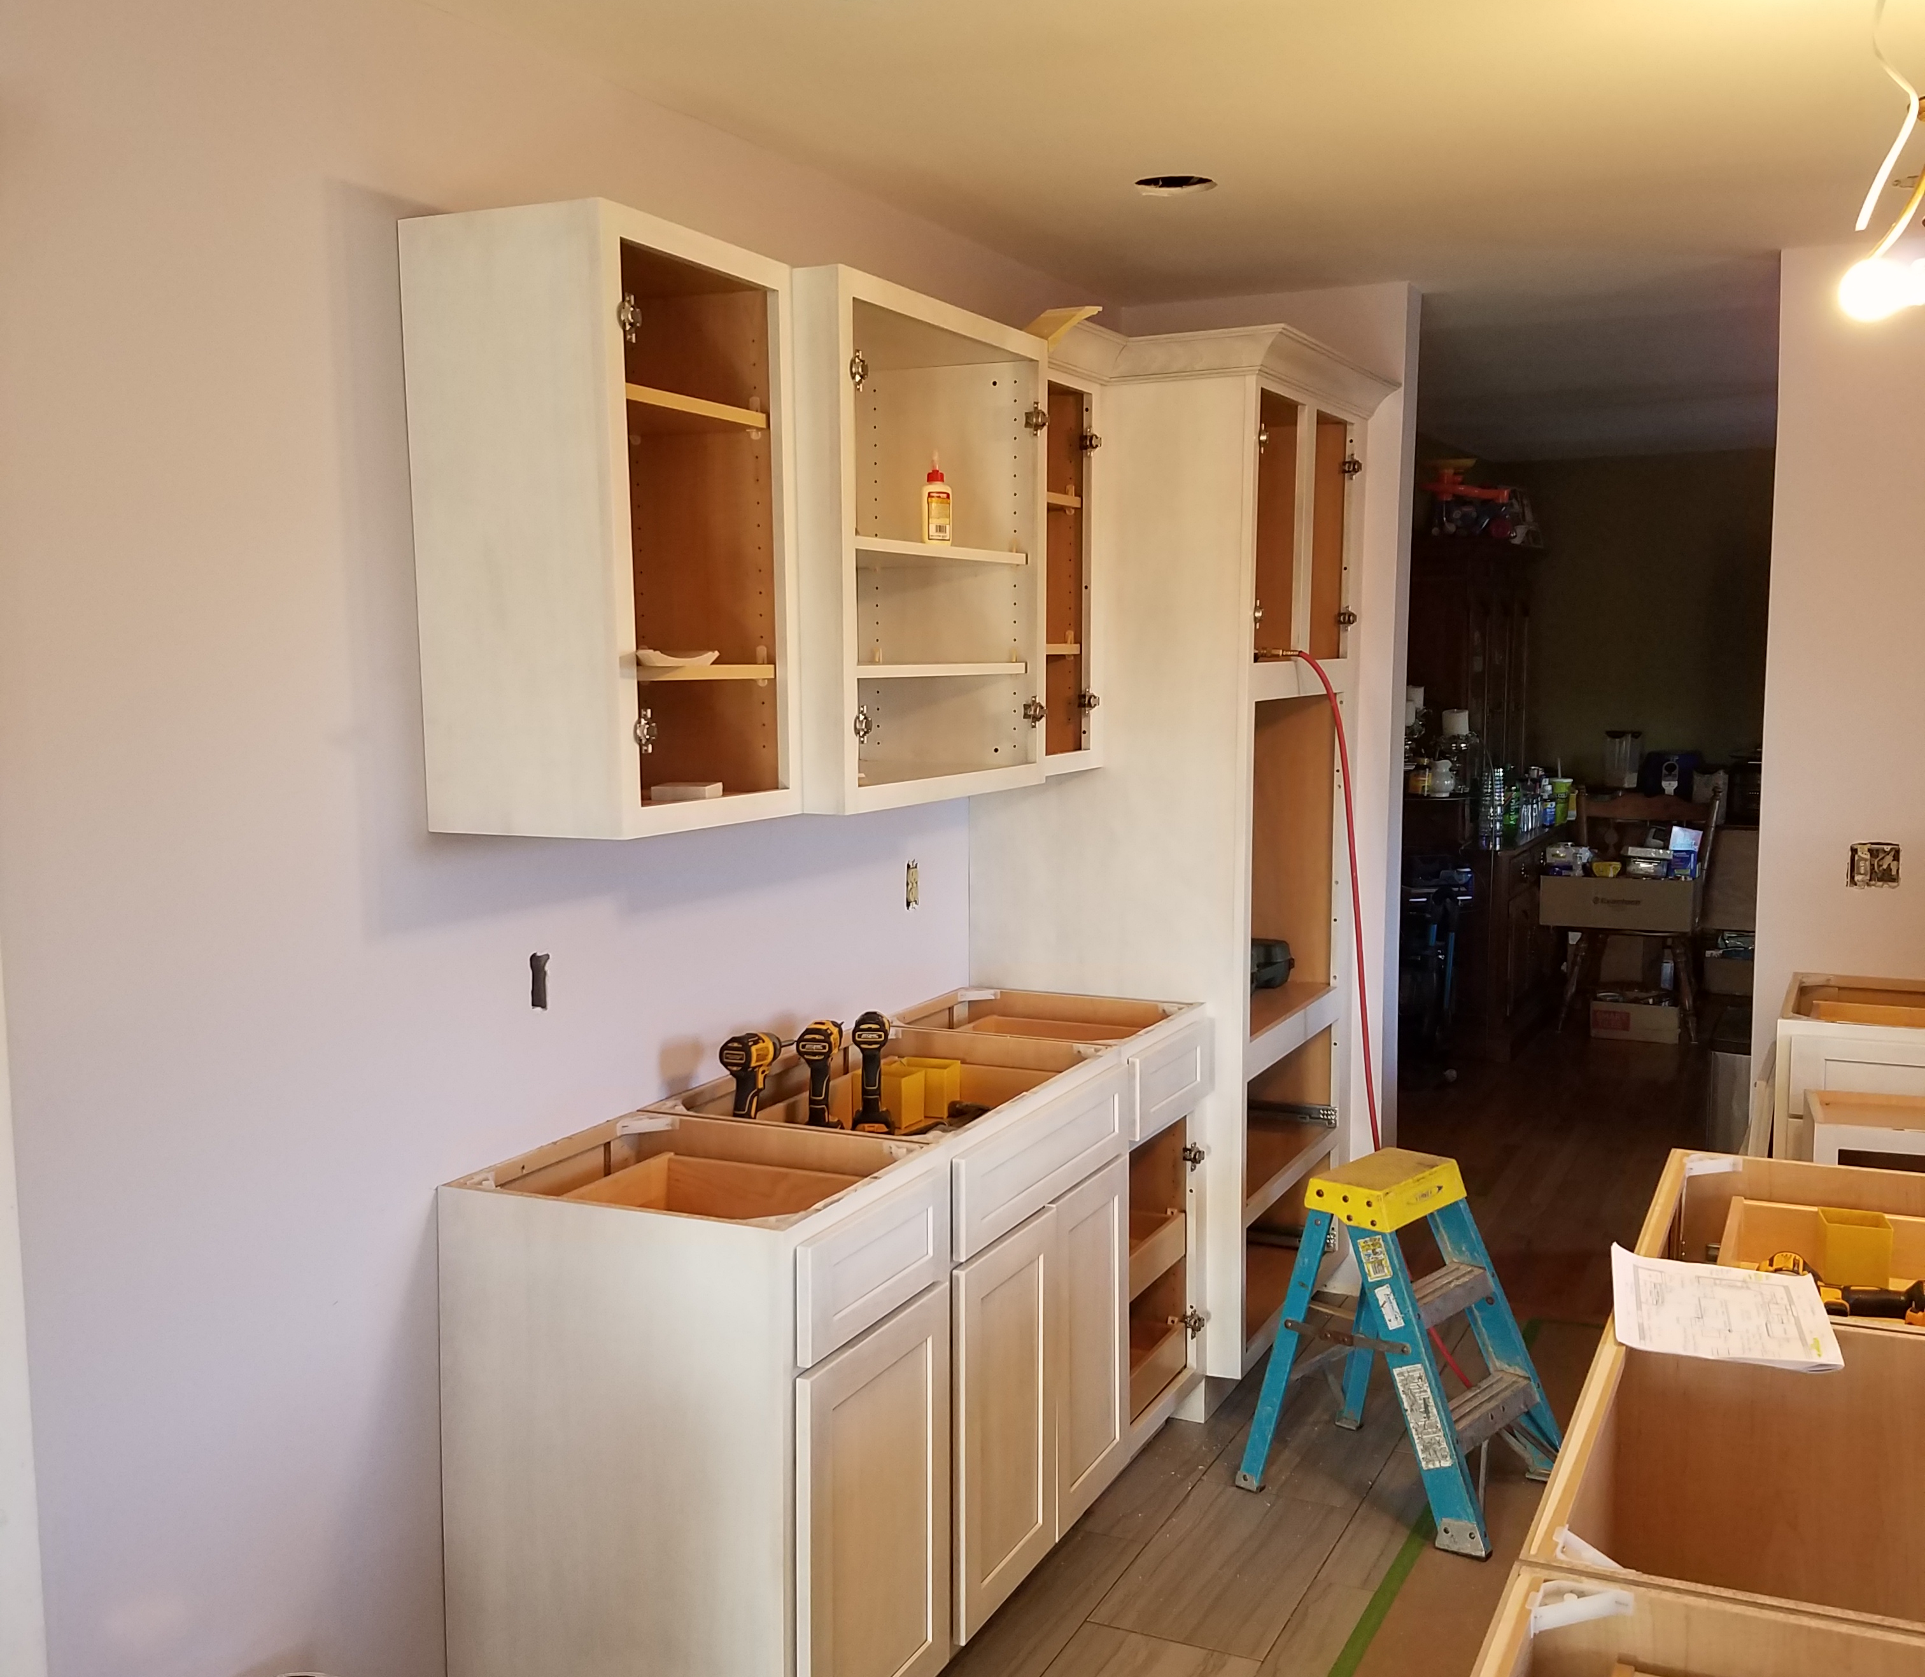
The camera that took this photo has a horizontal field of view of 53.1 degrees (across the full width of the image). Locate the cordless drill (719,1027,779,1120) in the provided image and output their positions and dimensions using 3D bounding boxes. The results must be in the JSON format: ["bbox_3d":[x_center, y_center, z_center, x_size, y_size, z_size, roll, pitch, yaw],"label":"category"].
[{"bbox_3d":[-0.336,0.403,3.033,0.070,0.195,0.150,3,6,31],"label":"cordless drill"}]

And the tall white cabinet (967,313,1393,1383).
[{"bbox_3d":[0.494,0.063,4.333,0.655,2.190,0.957,2,6,24],"label":"tall white cabinet"}]

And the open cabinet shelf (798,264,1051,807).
[{"bbox_3d":[-0.181,-0.460,3.159,0.380,0.775,0.757,2,6,25],"label":"open cabinet shelf"}]

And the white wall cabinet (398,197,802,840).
[{"bbox_3d":[-0.469,-0.408,2.625,0.305,0.777,0.460,2,6,25],"label":"white wall cabinet"}]

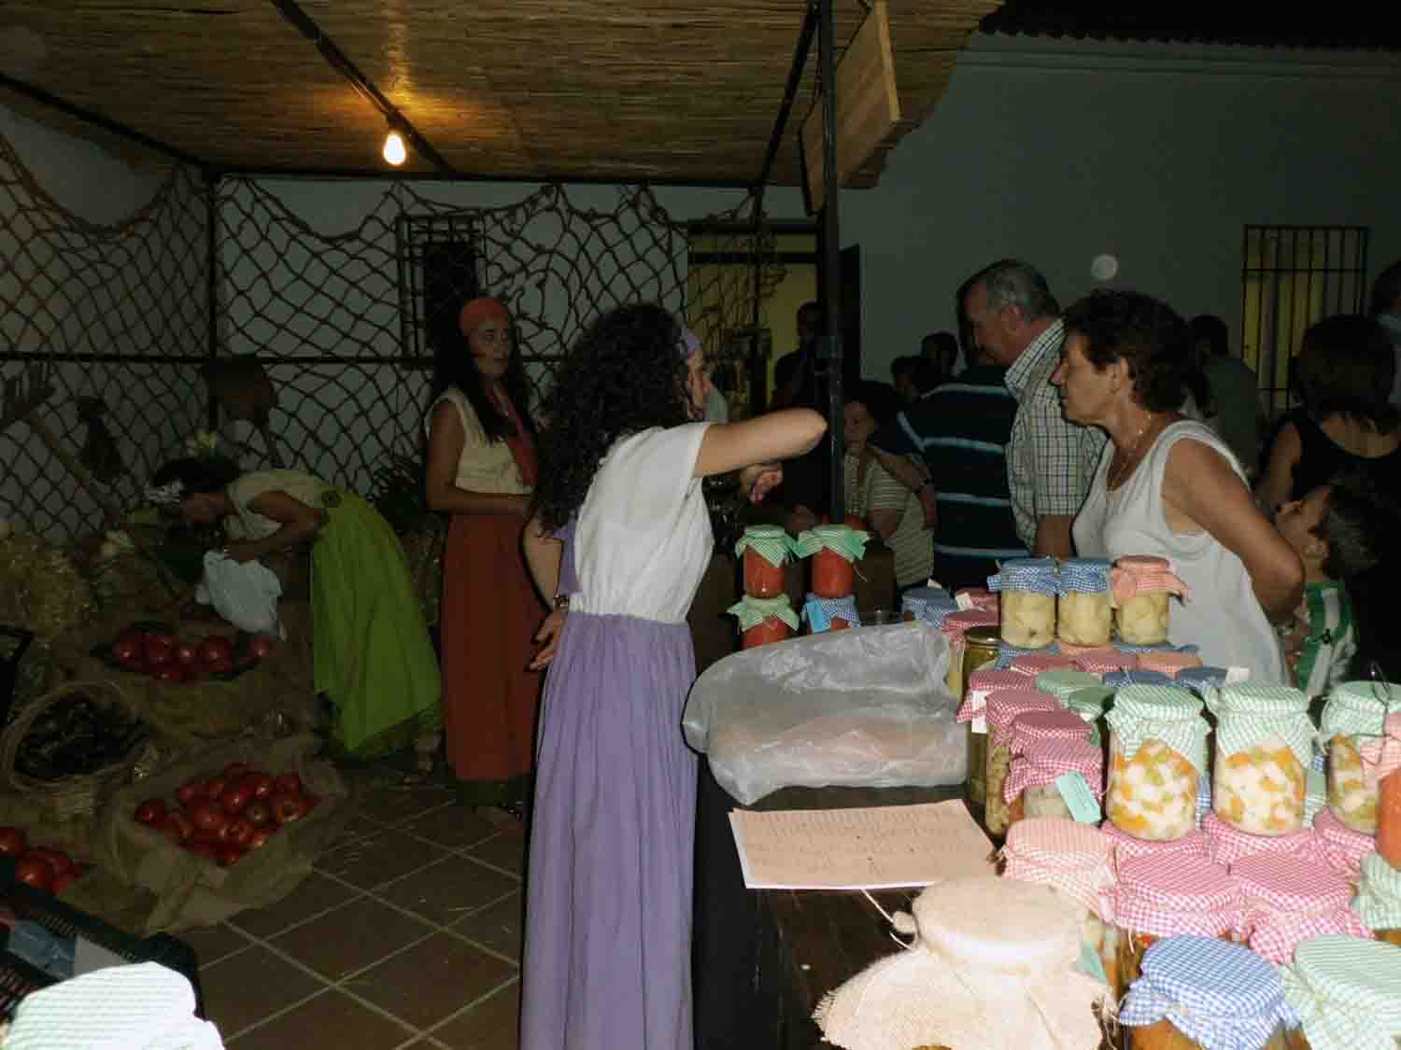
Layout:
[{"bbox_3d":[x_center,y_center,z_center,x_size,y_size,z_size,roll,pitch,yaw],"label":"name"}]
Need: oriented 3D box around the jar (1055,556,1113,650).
[{"bbox_3d":[0.621,0.123,1.695,0.094,0.128,0.092,0,7,0],"label":"jar"}]

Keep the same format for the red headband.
[{"bbox_3d":[-0.669,-0.633,3.194,0.155,0.120,0.175,-5,8,-27],"label":"red headband"}]

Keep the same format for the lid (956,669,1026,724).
[{"bbox_3d":[0.380,0.222,1.357,0.093,0.053,0.090,0,8,0],"label":"lid"}]

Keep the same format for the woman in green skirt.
[{"bbox_3d":[-1.519,0.336,3.910,1.030,1.130,0.500,0,8,0],"label":"woman in green skirt"}]

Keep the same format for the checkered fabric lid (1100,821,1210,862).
[{"bbox_3d":[0.420,0.301,0.974,0.106,0.036,0.106,0,7,0],"label":"checkered fabric lid"}]

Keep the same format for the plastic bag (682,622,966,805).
[{"bbox_3d":[0.168,0.252,1.502,0.370,0.160,0.310,0,8,0],"label":"plastic bag"}]

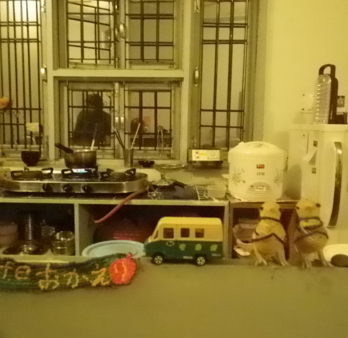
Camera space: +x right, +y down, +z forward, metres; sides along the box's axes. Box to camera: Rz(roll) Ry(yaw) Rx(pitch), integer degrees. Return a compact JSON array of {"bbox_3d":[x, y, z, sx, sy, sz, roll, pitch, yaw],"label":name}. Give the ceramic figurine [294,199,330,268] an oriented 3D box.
[{"bbox_3d":[0.379,0.172,1.001,0.092,0.178,0.080,3,7,15],"label":"ceramic figurine"}]

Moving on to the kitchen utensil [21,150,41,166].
[{"bbox_3d":[-0.788,-0.066,2.015,0.108,0.078,0.108,1,7,0],"label":"kitchen utensil"}]

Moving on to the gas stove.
[{"bbox_3d":[-0.483,0.036,1.799,0.705,0.112,0.350,1,7,1],"label":"gas stove"}]

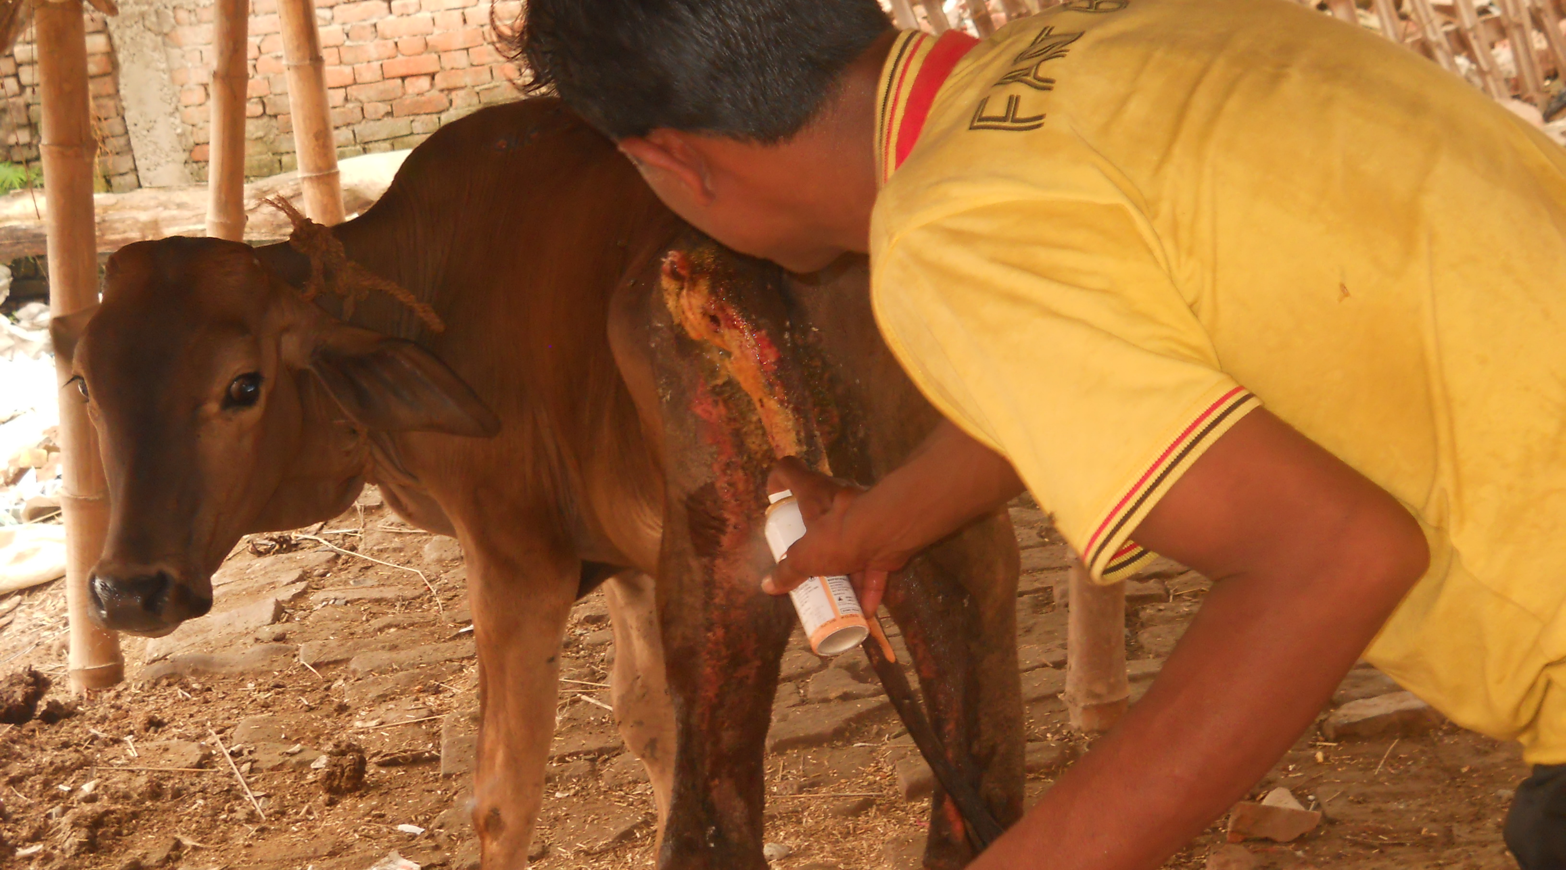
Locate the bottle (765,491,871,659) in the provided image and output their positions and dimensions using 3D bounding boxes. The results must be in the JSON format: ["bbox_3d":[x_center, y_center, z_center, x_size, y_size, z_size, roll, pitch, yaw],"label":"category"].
[{"bbox_3d":[0.020,0.095,2.153,0.042,0.131,0.042,-1,-35,-34],"label":"bottle"}]

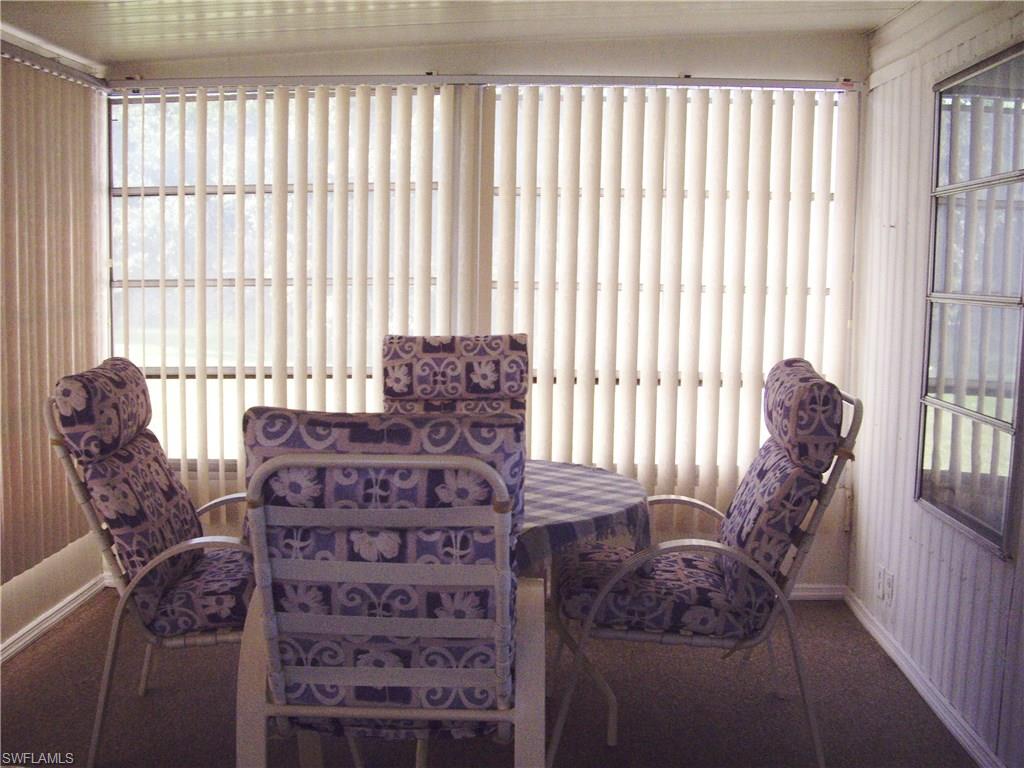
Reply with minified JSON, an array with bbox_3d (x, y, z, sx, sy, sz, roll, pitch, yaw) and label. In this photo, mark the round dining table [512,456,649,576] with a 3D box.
[{"bbox_3d":[-0.140,0.641,3.129,1.000,0.720,1.000,1,6,2],"label":"round dining table"}]

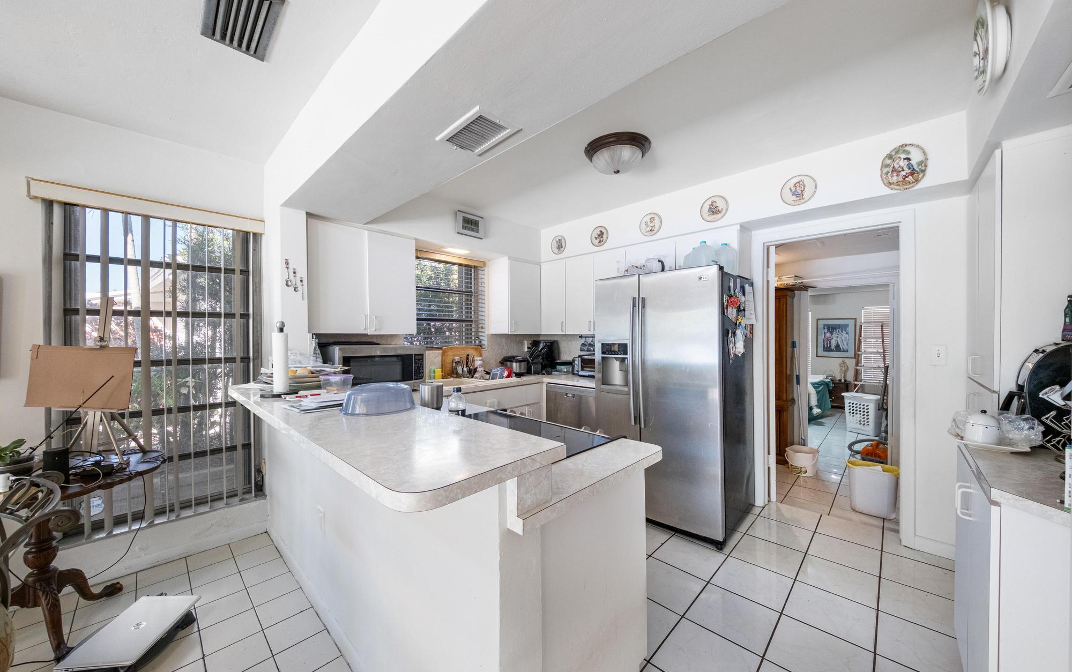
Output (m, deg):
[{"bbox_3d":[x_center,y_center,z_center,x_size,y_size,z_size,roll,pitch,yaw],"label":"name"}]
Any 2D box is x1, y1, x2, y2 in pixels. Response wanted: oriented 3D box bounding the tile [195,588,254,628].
[{"bbox_3d":[-1.534,1.350,1.764,0.195,0.010,0.195,0,0,42],"label":"tile"}]

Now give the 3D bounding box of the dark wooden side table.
[{"bbox_3d":[-2.127,0.983,1.552,0.700,0.720,0.700,0,0,44],"label":"dark wooden side table"}]

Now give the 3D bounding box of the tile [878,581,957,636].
[{"bbox_3d":[1.918,1.350,1.765,0.327,0.010,0.327,0,0,45],"label":"tile"}]

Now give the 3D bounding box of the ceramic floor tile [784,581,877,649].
[{"bbox_3d":[1.420,1.339,1.725,0.326,0.010,0.326,0,0,45],"label":"ceramic floor tile"}]

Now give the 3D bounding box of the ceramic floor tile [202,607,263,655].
[{"bbox_3d":[-1.389,1.350,1.630,0.197,0.010,0.197,0,0,45],"label":"ceramic floor tile"}]

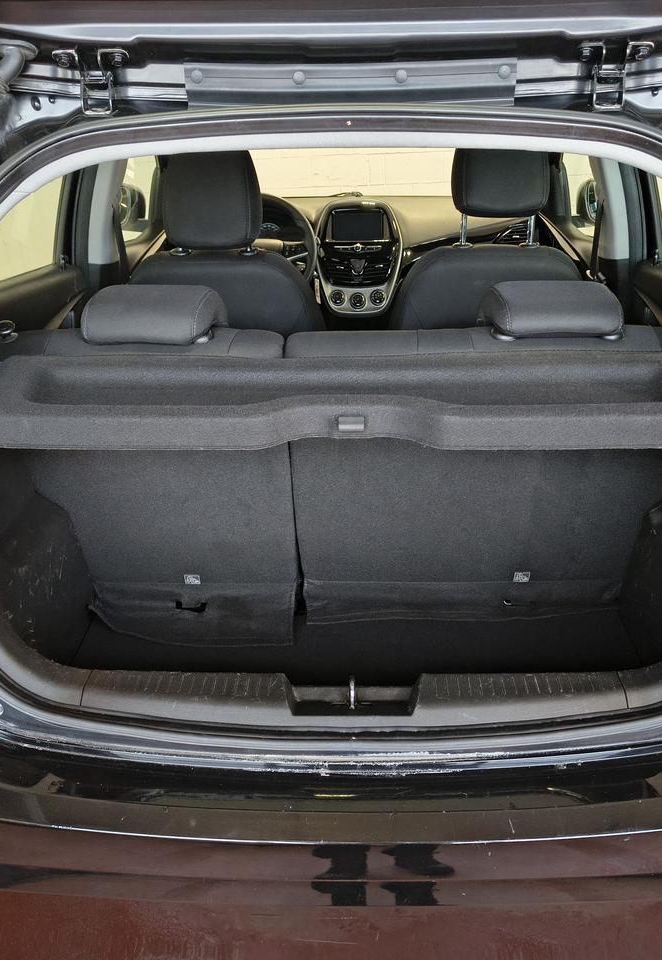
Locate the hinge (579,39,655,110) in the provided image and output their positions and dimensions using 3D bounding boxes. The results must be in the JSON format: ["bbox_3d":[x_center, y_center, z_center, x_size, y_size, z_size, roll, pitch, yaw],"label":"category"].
[{"bbox_3d":[0.363,-0.515,1.130,0.092,0.070,0.065,0,27,2],"label":"hinge"}]

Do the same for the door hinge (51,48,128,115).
[{"bbox_3d":[-0.313,-0.516,1.150,0.092,0.070,0.065,0,27,2],"label":"door hinge"}]

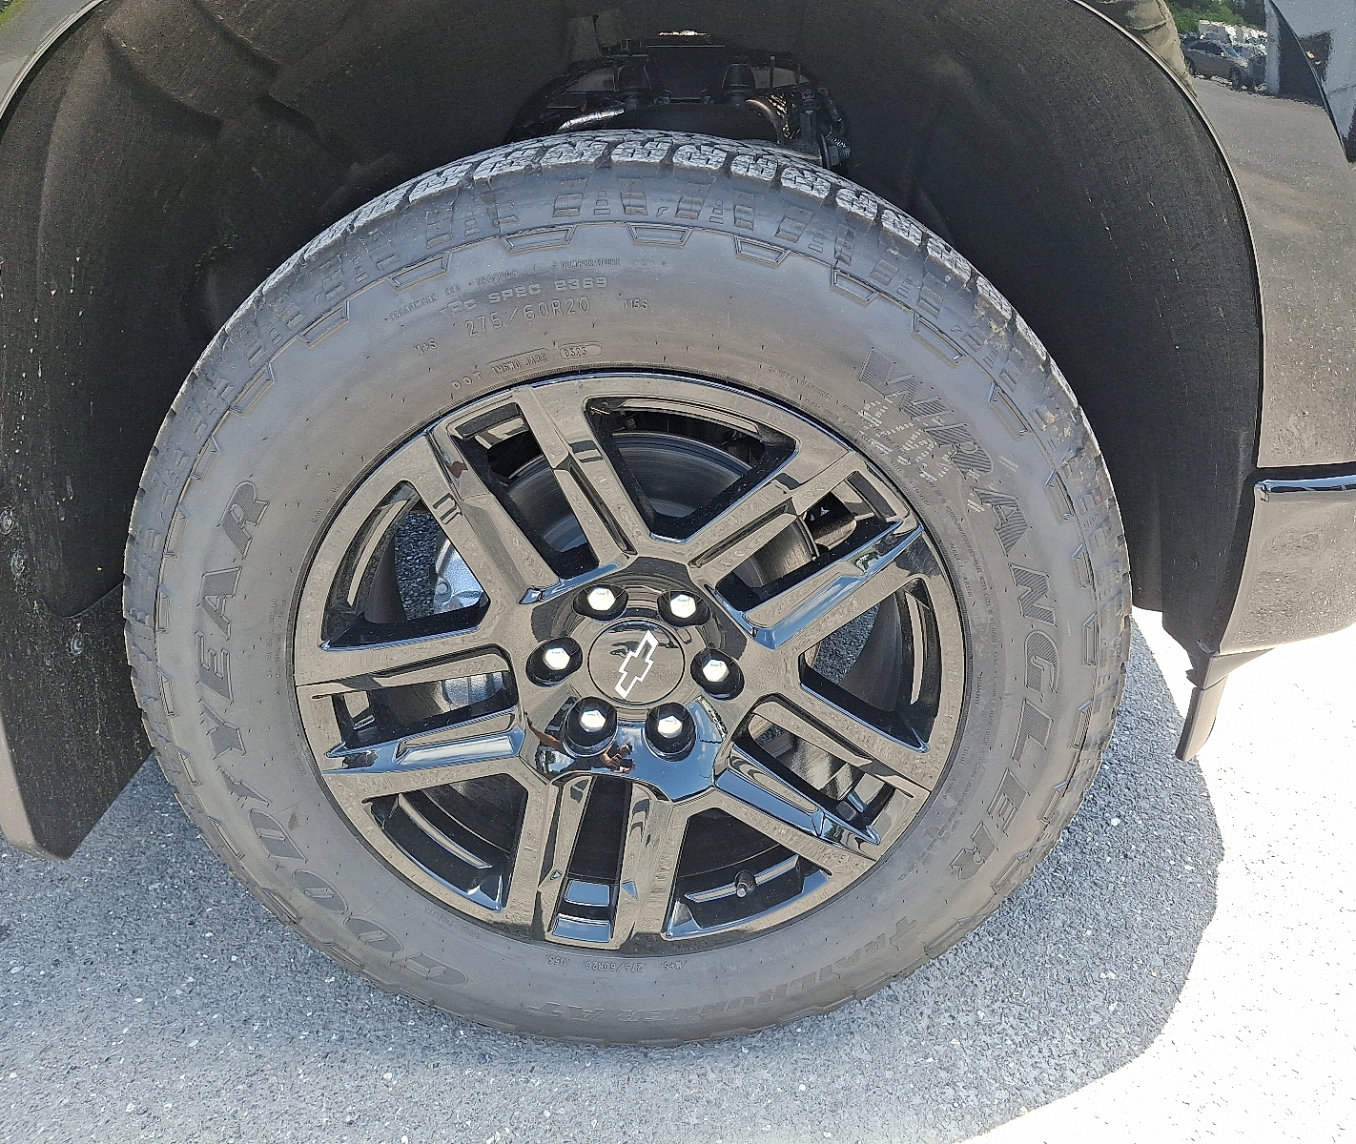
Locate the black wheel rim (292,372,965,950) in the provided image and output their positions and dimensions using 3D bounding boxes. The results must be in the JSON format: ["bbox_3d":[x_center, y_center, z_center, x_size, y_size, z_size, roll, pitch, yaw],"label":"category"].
[{"bbox_3d":[-0.041,0.059,1.004,0.546,0.546,0.220,0,24,-1],"label":"black wheel rim"}]

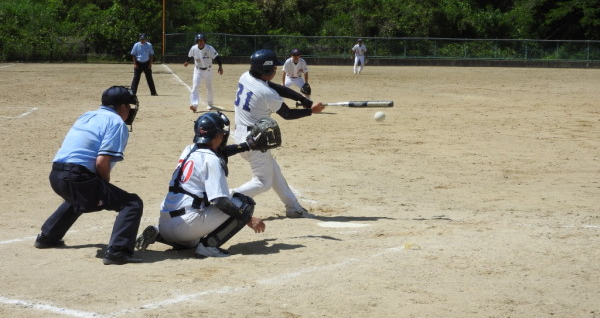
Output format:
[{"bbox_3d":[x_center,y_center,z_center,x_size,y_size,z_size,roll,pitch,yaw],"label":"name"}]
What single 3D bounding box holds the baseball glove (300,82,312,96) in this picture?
[{"bbox_3d":[0.141,-1.505,30.019,0.250,0.290,0.170,1,5,0],"label":"baseball glove"}]

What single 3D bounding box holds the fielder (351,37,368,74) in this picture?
[{"bbox_3d":[2.737,-4.798,65.090,0.700,1.680,0.450,1,5,2],"label":"fielder"}]

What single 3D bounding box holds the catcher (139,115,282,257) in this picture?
[{"bbox_3d":[-0.667,0.167,10.369,0.980,1.020,0.780,-4,7,-45],"label":"catcher"}]

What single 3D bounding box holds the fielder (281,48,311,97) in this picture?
[{"bbox_3d":[-0.067,-1.702,30.210,0.700,1.380,0.600,1,5,0],"label":"fielder"}]

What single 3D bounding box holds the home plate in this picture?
[{"bbox_3d":[0.314,0.579,11.816,0.432,0.025,0.432,5,6,38],"label":"home plate"}]

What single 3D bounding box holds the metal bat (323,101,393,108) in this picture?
[{"bbox_3d":[0.405,-0.485,12.350,0.860,0.060,0.060,0,4,-2],"label":"metal bat"}]

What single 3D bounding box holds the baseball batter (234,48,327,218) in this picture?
[{"bbox_3d":[-0.312,-0.217,12.106,0.720,1.500,1.080,5,7,42],"label":"baseball batter"}]

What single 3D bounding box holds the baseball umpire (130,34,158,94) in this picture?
[{"bbox_3d":[-4.254,-2.579,38.087,0.680,1.670,0.420,0,5,-12],"label":"baseball umpire"}]

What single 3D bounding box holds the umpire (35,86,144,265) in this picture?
[{"bbox_3d":[-1.494,0.086,10.073,0.800,1.210,1.030,-4,7,-45],"label":"umpire"}]

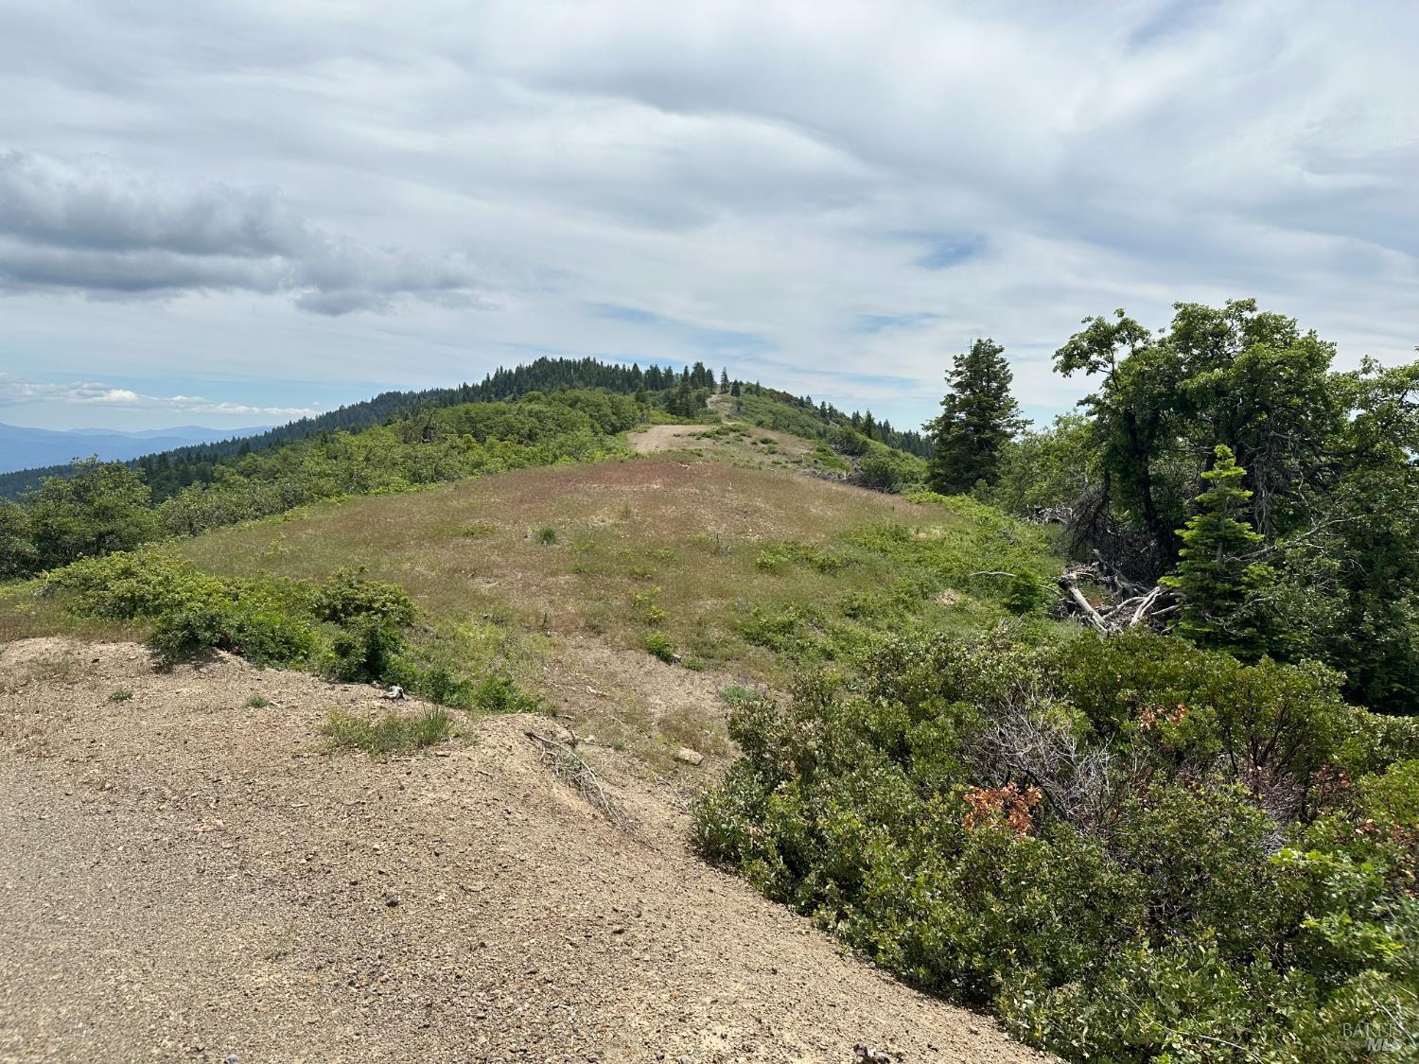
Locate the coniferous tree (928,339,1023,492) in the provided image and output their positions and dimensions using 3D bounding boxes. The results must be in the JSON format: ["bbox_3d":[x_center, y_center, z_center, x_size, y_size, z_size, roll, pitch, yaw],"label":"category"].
[{"bbox_3d":[12.144,-5.299,45.000,4.400,7.200,4.400,0,6,0],"label":"coniferous tree"}]

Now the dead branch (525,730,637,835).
[{"bbox_3d":[-0.670,1.253,5.093,0.928,0.180,0.320,28,14,40],"label":"dead branch"}]

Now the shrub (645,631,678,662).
[{"bbox_3d":[-0.480,1.143,9.800,0.330,0.300,0.330,0,6,0],"label":"shrub"}]

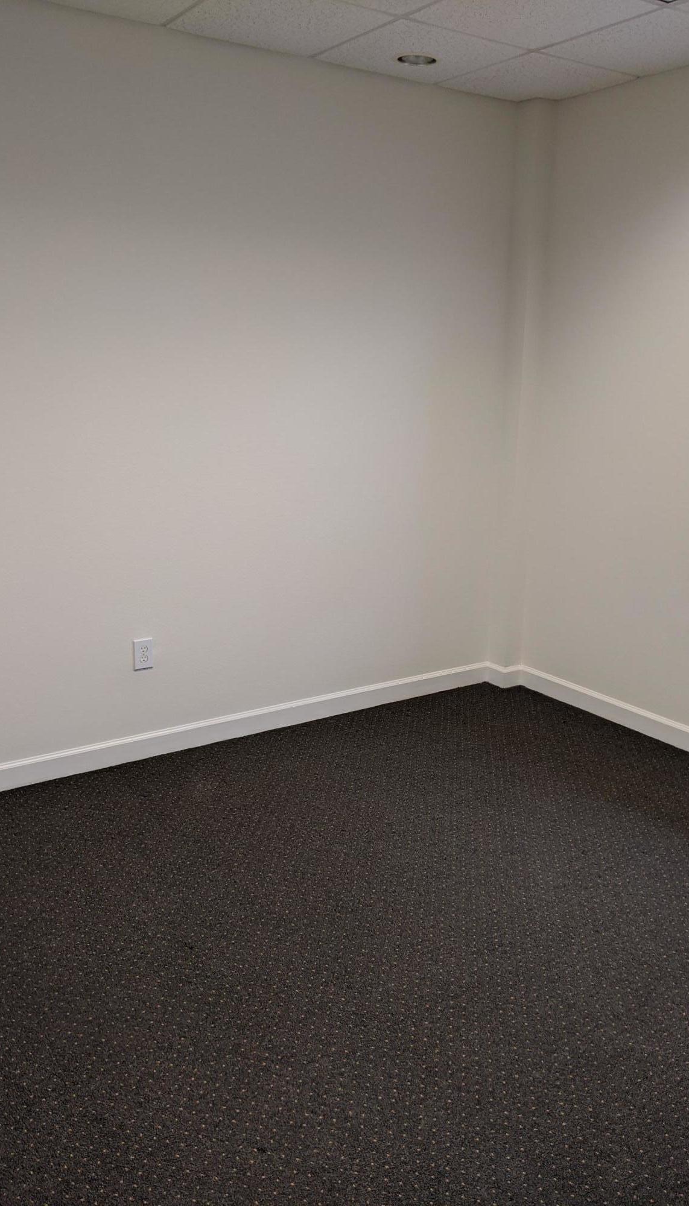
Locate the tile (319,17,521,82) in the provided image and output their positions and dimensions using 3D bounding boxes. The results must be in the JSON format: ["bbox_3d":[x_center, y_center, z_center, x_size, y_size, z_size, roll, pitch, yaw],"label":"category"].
[{"bbox_3d":[0.288,-2.098,3.582,0.594,0.020,0.567,-9,18,-33],"label":"tile"}]

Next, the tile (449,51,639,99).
[{"bbox_3d":[0.793,-2.175,3.908,0.578,0.020,0.567,-9,18,-33],"label":"tile"}]

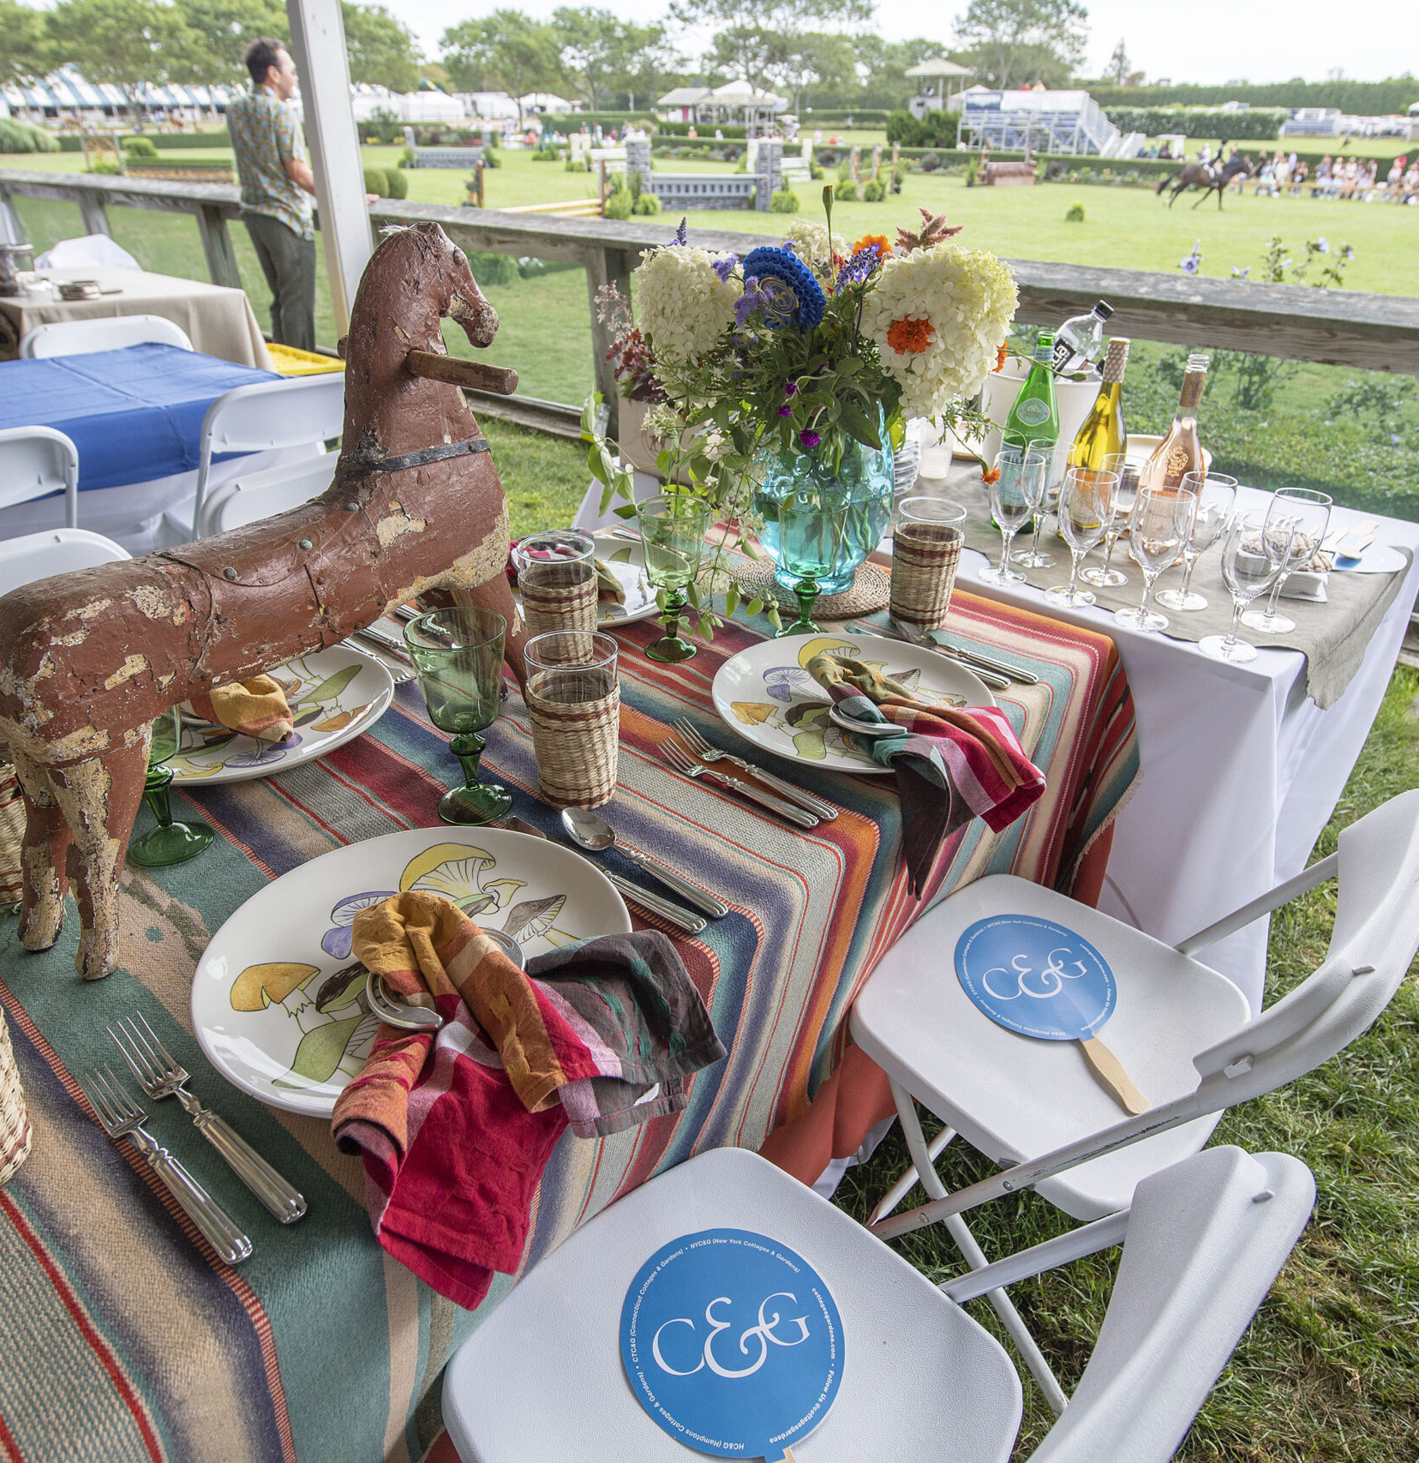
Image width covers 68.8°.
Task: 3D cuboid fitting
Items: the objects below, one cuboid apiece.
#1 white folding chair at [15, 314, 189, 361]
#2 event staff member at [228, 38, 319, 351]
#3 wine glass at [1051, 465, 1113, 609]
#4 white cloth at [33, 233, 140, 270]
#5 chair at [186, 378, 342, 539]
[{"bbox_3d":[-1.648,-0.795,3.136,0.450,0.790,0.460,-26,40,-37],"label":"white folding chair"},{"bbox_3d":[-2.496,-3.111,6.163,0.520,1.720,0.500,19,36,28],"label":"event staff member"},{"bbox_3d":[0.494,-0.255,1.372,0.076,0.165,0.076,0,31,0],"label":"wine glass"},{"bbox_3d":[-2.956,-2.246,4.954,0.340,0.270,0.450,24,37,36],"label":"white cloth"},{"bbox_3d":[-1.229,-0.600,2.874,0.480,0.780,0.450,26,39,36],"label":"chair"}]

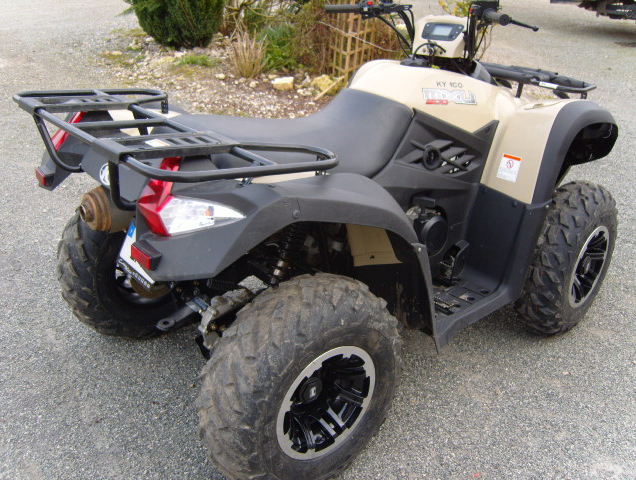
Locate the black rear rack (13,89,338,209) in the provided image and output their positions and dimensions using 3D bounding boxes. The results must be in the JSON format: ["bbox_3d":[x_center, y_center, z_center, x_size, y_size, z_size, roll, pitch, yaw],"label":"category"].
[{"bbox_3d":[-0.434,-0.264,1.769,0.510,0.192,1.024,-18,31,-35],"label":"black rear rack"}]

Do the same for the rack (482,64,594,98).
[{"bbox_3d":[0.766,-0.670,2.661,0.340,0.080,0.800,-18,31,-35],"label":"rack"}]

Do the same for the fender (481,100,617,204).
[{"bbox_3d":[0.889,-0.356,2.385,0.670,0.340,0.310,-18,31,-35],"label":"fender"}]

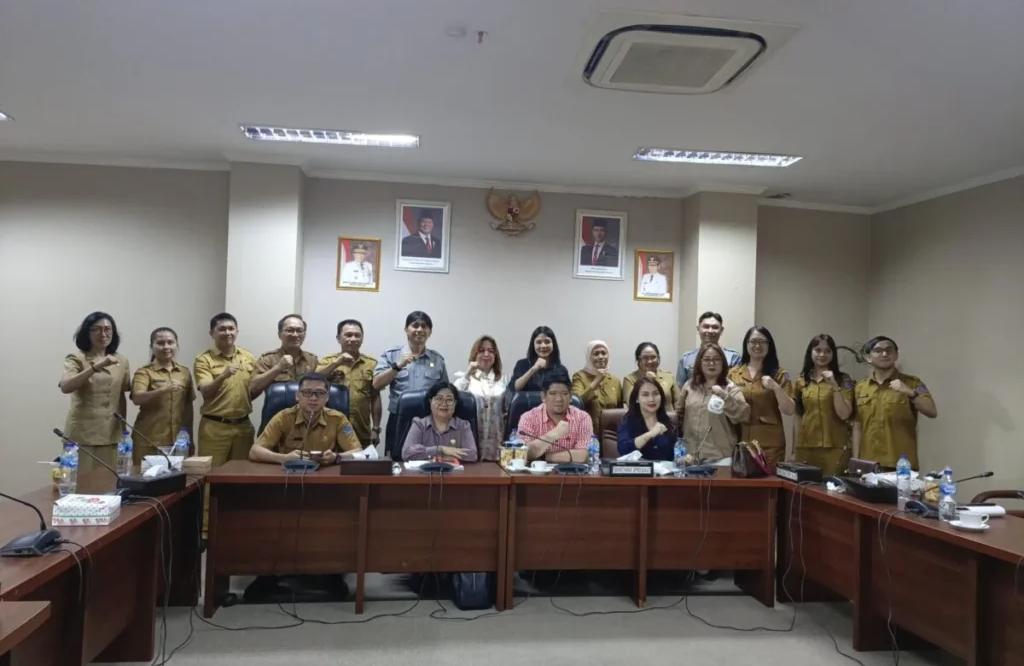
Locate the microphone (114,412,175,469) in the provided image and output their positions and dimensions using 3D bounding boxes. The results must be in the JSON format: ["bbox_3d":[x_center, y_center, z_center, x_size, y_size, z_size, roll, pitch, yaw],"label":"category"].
[{"bbox_3d":[-1.794,0.567,3.671,0.342,0.355,0.180,2,-2,-7],"label":"microphone"}]

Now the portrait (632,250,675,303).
[{"bbox_3d":[1.272,-0.509,6.598,0.356,0.450,0.028,2,-2,-8],"label":"portrait"}]

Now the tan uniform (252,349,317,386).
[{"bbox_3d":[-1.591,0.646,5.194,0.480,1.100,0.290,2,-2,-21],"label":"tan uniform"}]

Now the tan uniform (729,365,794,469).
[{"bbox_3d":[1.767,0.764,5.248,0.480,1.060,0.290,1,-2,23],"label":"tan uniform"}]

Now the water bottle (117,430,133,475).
[{"bbox_3d":[-2.022,0.627,3.884,0.064,0.235,0.064,2,-2,-7],"label":"water bottle"}]

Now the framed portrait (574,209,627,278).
[{"bbox_3d":[0.785,-0.773,6.542,0.460,0.610,0.030,2,-2,-8],"label":"framed portrait"}]

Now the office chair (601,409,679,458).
[{"bbox_3d":[0.887,1.071,5.085,0.620,1.100,0.640,2,-2,-2],"label":"office chair"}]

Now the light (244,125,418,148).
[{"bbox_3d":[-1.268,-1.405,5.223,1.220,0.070,0.310,2,-2,-7],"label":"light"}]

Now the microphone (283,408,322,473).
[{"bbox_3d":[-1.207,0.611,4.263,0.210,0.340,0.280,2,-2,-7],"label":"microphone"}]

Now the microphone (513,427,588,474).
[{"bbox_3d":[0.236,0.703,4.473,0.469,0.260,0.210,2,-2,-7],"label":"microphone"}]

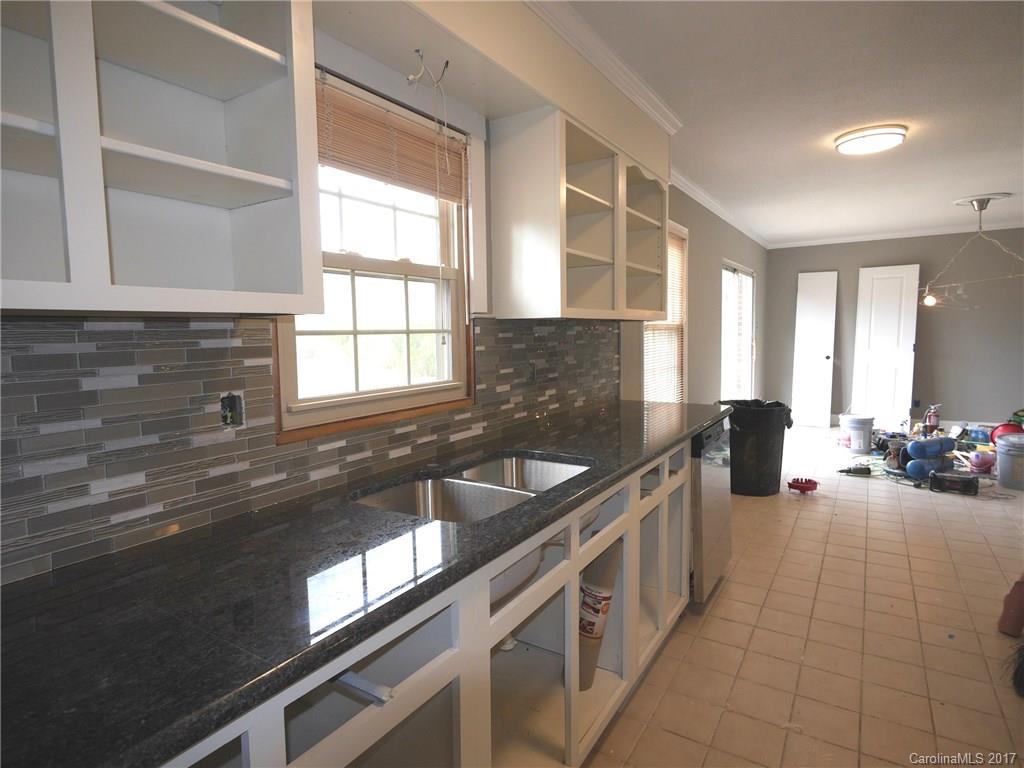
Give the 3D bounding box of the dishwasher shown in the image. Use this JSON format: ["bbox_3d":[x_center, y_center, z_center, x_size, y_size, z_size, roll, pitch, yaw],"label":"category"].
[{"bbox_3d":[0.765,0.625,2.794,0.610,0.850,0.600,3,7,34],"label":"dishwasher"}]

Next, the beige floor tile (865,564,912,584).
[{"bbox_3d":[2.061,1.038,2.914,0.200,0.010,0.200,3,7,34],"label":"beige floor tile"}]

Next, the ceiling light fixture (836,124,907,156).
[{"bbox_3d":[2.079,-1.403,3.089,0.360,0.072,0.360,3,7,34],"label":"ceiling light fixture"}]

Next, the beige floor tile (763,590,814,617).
[{"bbox_3d":[1.374,1.091,2.639,0.200,0.010,0.200,1,6,34],"label":"beige floor tile"}]

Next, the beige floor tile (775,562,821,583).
[{"bbox_3d":[1.589,1.045,2.946,0.202,0.010,0.202,2,6,34],"label":"beige floor tile"}]

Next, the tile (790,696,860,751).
[{"bbox_3d":[1.084,1.171,1.844,0.200,0.010,0.200,1,6,34],"label":"tile"}]

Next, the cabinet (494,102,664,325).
[{"bbox_3d":[0.405,-0.697,2.590,0.310,0.765,1.276,1,6,34],"label":"cabinet"}]

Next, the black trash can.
[{"bbox_3d":[2.062,0.522,4.487,0.470,0.760,0.460,1,6,34],"label":"black trash can"}]

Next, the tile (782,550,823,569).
[{"bbox_3d":[1.693,1.022,3.101,0.200,0.010,0.200,3,7,32],"label":"tile"}]

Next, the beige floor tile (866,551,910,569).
[{"bbox_3d":[2.167,1.017,3.077,0.200,0.010,0.200,3,7,32],"label":"beige floor tile"}]

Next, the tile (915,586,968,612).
[{"bbox_3d":[2.126,1.065,2.648,0.200,0.010,0.200,3,7,34],"label":"tile"}]

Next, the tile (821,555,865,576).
[{"bbox_3d":[1.883,1.030,3.014,0.200,0.010,0.200,3,7,34],"label":"tile"}]

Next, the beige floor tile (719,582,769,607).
[{"bbox_3d":[1.184,1.074,2.717,0.202,0.010,0.202,2,6,34],"label":"beige floor tile"}]

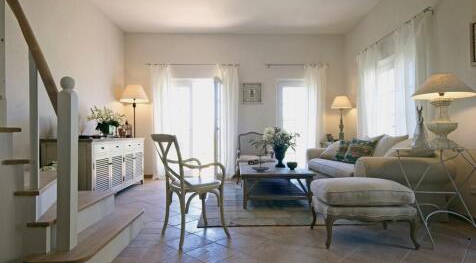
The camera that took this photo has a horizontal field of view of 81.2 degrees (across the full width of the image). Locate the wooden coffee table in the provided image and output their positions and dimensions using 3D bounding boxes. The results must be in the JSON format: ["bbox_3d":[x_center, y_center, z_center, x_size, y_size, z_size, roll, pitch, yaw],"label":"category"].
[{"bbox_3d":[0.503,0.753,4.120,0.960,0.440,1.340,0,0,0],"label":"wooden coffee table"}]

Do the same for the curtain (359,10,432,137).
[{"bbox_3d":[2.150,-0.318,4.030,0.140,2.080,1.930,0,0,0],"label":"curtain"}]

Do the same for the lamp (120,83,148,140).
[{"bbox_3d":[-1.990,0.042,5.350,0.550,1.880,0.550,0,0,0],"label":"lamp"}]

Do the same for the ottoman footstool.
[{"bbox_3d":[1.100,0.695,2.510,0.820,0.530,0.580,0,0,0],"label":"ottoman footstool"}]

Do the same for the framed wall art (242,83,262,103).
[{"bbox_3d":[0.300,-0.796,5.770,0.385,0.400,0.030,0,0,0],"label":"framed wall art"}]

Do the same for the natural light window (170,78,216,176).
[{"bbox_3d":[-0.935,-0.074,5.830,0.980,2.100,0.100,0,0,0],"label":"natural light window"}]

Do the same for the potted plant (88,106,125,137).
[{"bbox_3d":[-2.080,-0.140,4.400,0.550,0.520,0.500,0,0,0],"label":"potted plant"}]

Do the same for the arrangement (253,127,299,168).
[{"bbox_3d":[0.620,0.238,4.200,0.600,0.600,0.520,0,0,0],"label":"arrangement"}]

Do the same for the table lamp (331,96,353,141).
[{"bbox_3d":[1.995,-0.228,5.360,0.425,0.900,0.425,0,0,0],"label":"table lamp"}]

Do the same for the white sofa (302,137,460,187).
[{"bbox_3d":[1.760,0.532,4.000,0.970,0.880,2.200,0,0,-2],"label":"white sofa"}]

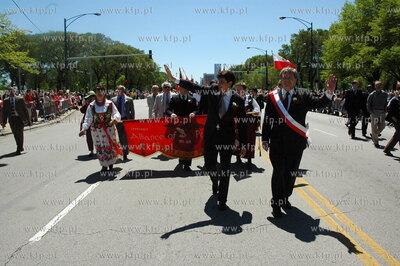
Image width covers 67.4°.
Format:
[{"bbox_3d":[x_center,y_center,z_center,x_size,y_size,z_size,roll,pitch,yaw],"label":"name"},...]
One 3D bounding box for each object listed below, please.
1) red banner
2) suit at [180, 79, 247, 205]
[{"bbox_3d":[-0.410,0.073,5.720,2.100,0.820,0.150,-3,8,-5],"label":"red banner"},{"bbox_3d":[0.163,0.098,3.920,0.850,1.600,0.600,1,8,11],"label":"suit"}]

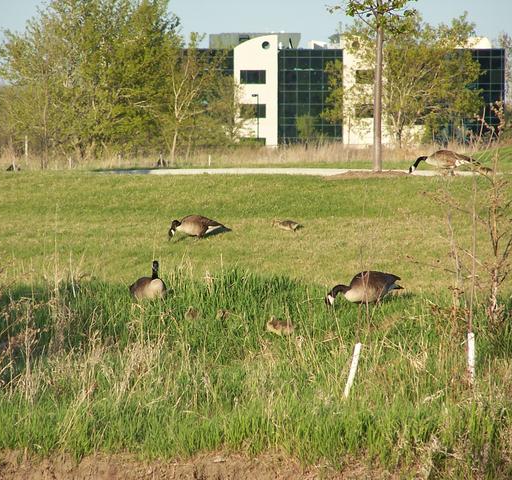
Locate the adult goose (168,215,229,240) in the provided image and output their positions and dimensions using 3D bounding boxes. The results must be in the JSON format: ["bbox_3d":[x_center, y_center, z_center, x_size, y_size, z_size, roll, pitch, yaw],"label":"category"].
[{"bbox_3d":[-0.720,-0.157,88.000,0.750,0.330,0.290,0,1,0],"label":"adult goose"}]

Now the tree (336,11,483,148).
[{"bbox_3d":[9.272,-9.762,430.000,8.900,8.300,8.000,0,1,0],"label":"tree"}]

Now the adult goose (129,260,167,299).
[{"bbox_3d":[-1.081,0.463,70.000,0.300,0.520,0.580,-1,1,-30],"label":"adult goose"}]

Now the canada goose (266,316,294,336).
[{"bbox_3d":[0.235,0.841,67.500,0.270,0.200,0.140,0,1,-6],"label":"canada goose"}]

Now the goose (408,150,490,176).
[{"bbox_3d":[2.562,-1.024,94.000,1.000,0.360,0.300,0,1,0],"label":"goose"}]

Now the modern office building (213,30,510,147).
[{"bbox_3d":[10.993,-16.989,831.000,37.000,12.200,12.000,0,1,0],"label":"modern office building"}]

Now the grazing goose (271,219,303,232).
[{"bbox_3d":[0.391,-0.179,90.000,0.340,0.160,0.130,0,1,0],"label":"grazing goose"}]

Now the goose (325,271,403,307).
[{"bbox_3d":[1.076,0.503,70.000,0.790,0.400,0.300,0,1,-6],"label":"goose"}]

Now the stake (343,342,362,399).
[{"bbox_3d":[0.881,1.207,64.500,0.050,0.530,0.045,17,1,0],"label":"stake"}]

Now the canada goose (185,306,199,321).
[{"bbox_3d":[-0.624,0.731,68.000,0.220,0.190,0.130,1,1,41],"label":"canada goose"}]

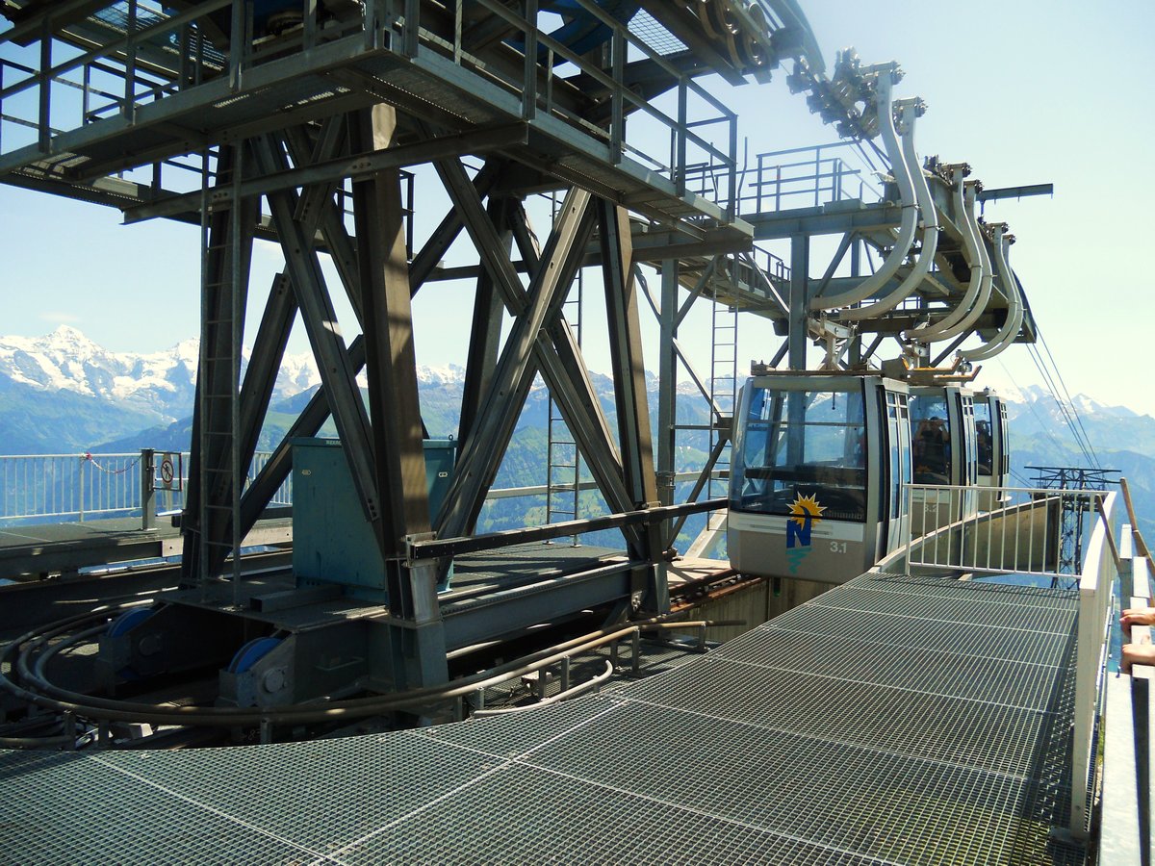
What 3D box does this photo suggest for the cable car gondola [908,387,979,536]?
[{"bbox_3d":[5.690,0.407,15.257,1.820,2.350,1.900,2,1,32],"label":"cable car gondola"}]

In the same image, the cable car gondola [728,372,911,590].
[{"bbox_3d":[3.092,0.519,11.137,1.820,2.350,1.900,2,1,32],"label":"cable car gondola"}]

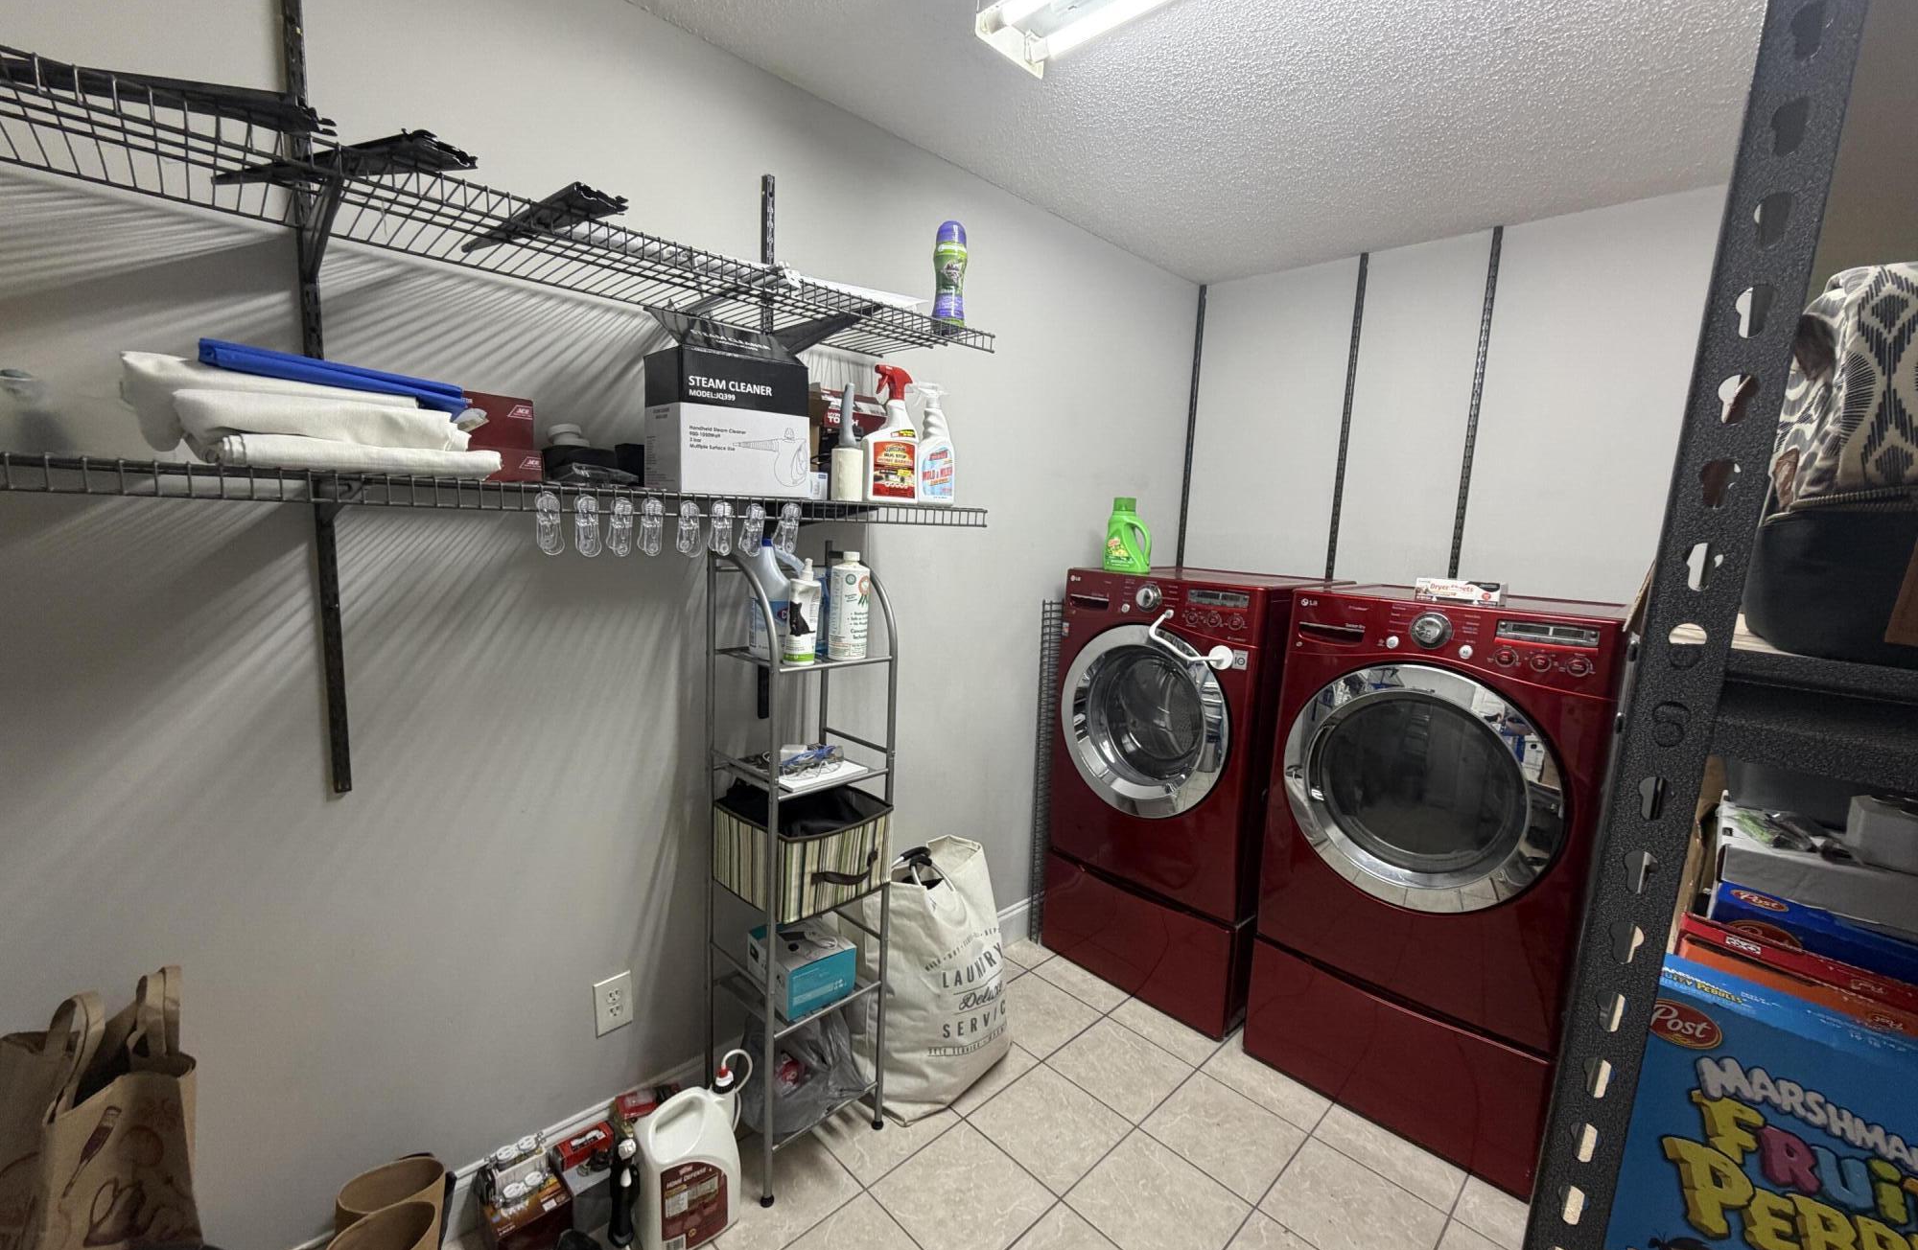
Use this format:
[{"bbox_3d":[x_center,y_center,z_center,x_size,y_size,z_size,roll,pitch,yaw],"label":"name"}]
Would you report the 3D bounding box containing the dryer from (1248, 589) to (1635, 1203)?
[{"bbox_3d":[1.353,0.584,2.185,0.683,1.337,0.765,11,12,43],"label":"dryer"}]

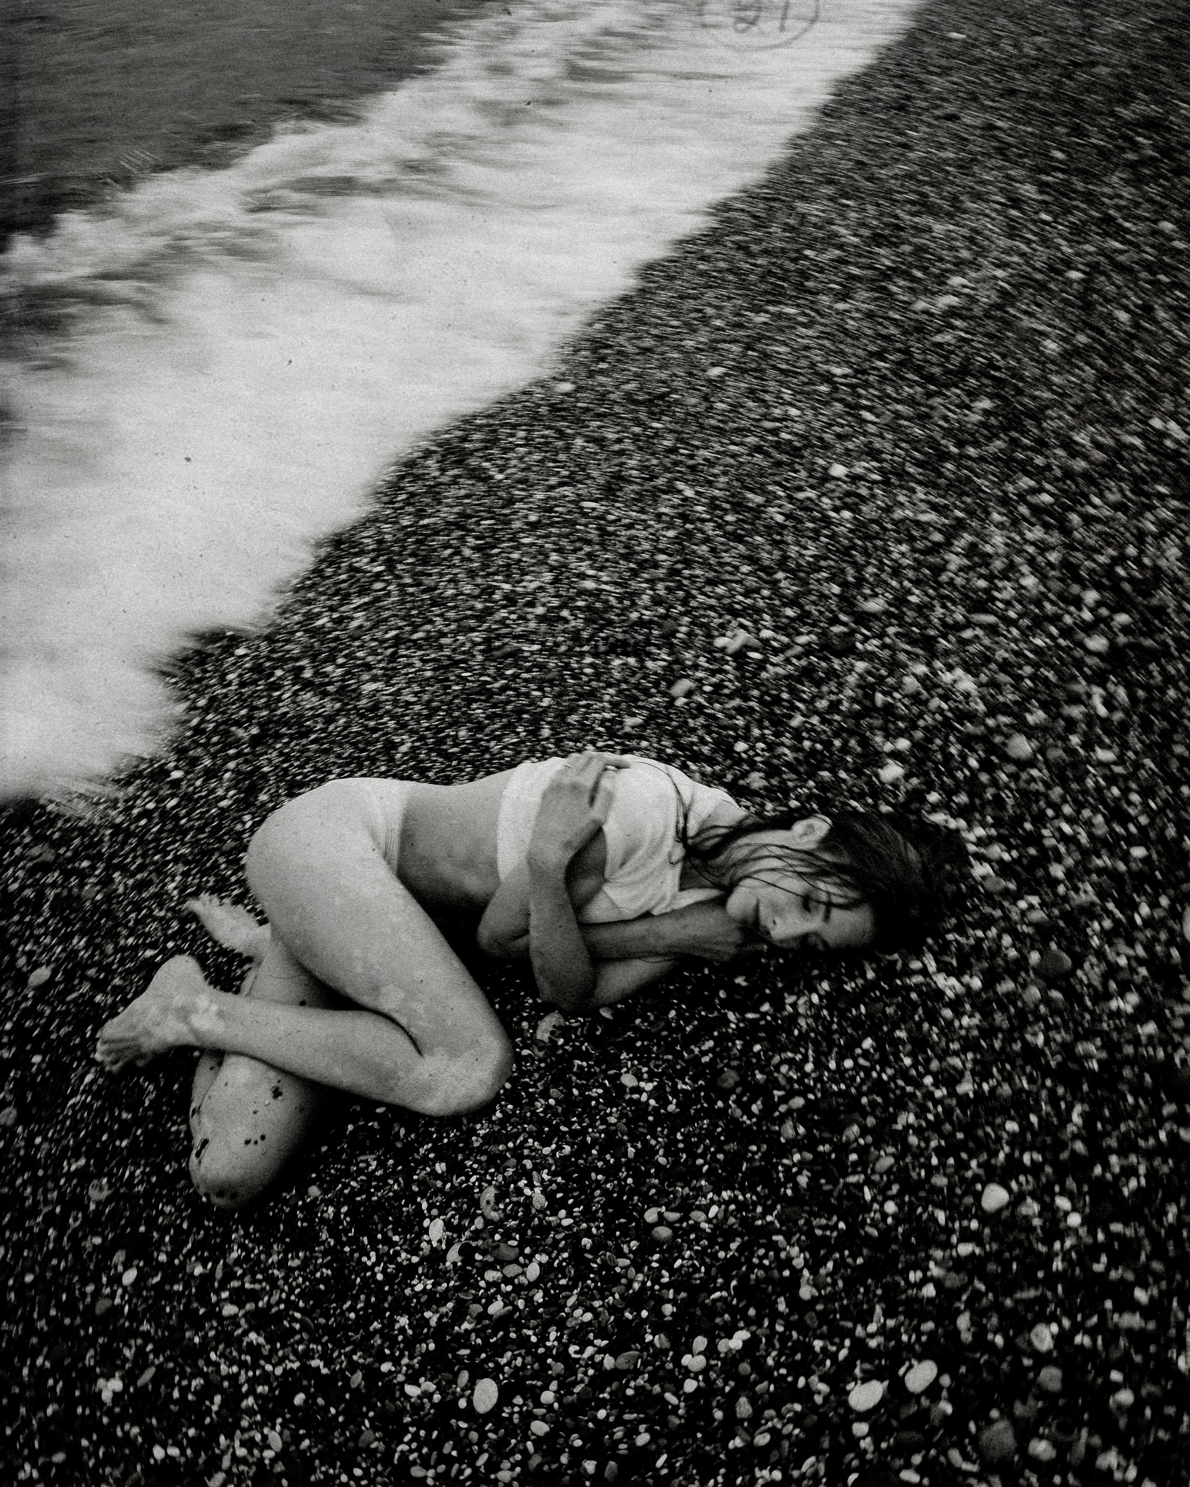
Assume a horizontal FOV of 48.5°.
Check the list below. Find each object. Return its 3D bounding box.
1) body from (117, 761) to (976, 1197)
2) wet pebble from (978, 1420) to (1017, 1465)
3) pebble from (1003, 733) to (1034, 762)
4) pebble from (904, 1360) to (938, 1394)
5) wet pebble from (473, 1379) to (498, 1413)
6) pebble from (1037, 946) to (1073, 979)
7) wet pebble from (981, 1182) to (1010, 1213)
[{"bbox_3d":[-0.045,0.259,1.665,1.170,0.345,0.520,0,46,0],"label":"body"},{"bbox_3d":[0.432,0.750,1.418,0.036,0.022,0.043,31,53,26],"label":"wet pebble"},{"bbox_3d":[0.686,0.007,2.134,0.044,0.027,0.054,13,48,13],"label":"pebble"},{"bbox_3d":[0.361,0.703,1.466,0.043,0.018,0.025,-28,52,-25],"label":"pebble"},{"bbox_3d":[-0.121,0.718,1.452,0.027,0.017,0.036,7,46,7],"label":"wet pebble"},{"bbox_3d":[0.642,0.306,1.845,0.043,0.026,0.051,33,54,28],"label":"pebble"},{"bbox_3d":[0.488,0.554,1.610,0.037,0.018,0.030,-33,54,-28],"label":"wet pebble"}]

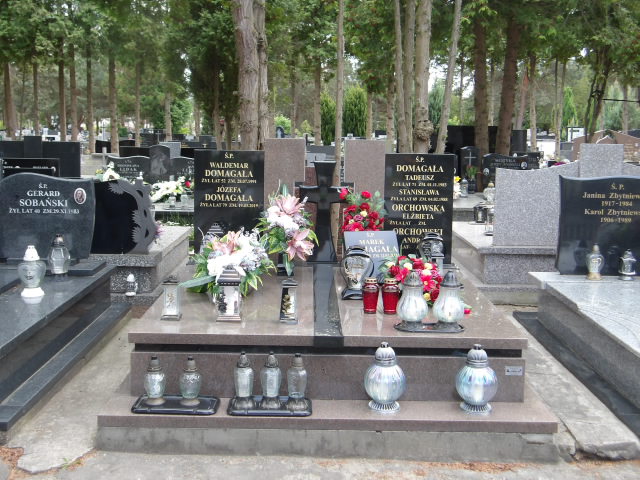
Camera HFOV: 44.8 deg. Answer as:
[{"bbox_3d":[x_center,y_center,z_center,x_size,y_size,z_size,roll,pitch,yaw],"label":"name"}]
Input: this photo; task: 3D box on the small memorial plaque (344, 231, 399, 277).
[{"bbox_3d":[0.326,0.113,4.812,0.335,0.327,0.050,1,-19,2],"label":"small memorial plaque"}]

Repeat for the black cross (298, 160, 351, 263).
[{"bbox_3d":[0.036,-0.190,5.332,0.361,0.689,0.110,1,9,-1],"label":"black cross"}]

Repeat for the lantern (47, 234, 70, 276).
[{"bbox_3d":[-1.856,0.101,5.508,0.164,0.276,0.164,1,9,-1],"label":"lantern"}]

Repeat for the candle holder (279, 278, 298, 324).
[{"bbox_3d":[-0.149,0.297,3.782,0.081,0.210,0.081,2,9,9],"label":"candle holder"}]

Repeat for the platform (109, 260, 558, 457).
[{"bbox_3d":[0.029,0.575,4.525,2.080,0.505,2.090,1,9,-1],"label":"platform"}]

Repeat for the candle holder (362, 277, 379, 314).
[{"bbox_3d":[0.264,0.286,3.995,0.083,0.179,0.083,1,9,-1],"label":"candle holder"}]

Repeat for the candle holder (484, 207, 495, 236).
[{"bbox_3d":[1.488,-0.163,6.798,0.090,0.245,0.090,1,9,-1],"label":"candle holder"}]

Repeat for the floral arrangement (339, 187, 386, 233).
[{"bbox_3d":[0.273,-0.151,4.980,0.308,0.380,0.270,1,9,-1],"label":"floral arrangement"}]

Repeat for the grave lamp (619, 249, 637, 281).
[{"bbox_3d":[2.197,0.176,5.510,0.128,0.206,0.128,1,9,-1],"label":"grave lamp"}]

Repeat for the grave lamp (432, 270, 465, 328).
[{"bbox_3d":[0.631,0.282,3.772,0.156,0.269,0.156,1,9,-1],"label":"grave lamp"}]

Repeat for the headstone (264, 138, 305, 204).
[{"bbox_3d":[-0.227,-0.261,5.279,0.279,0.838,0.090,1,9,-1],"label":"headstone"}]

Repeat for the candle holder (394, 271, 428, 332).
[{"bbox_3d":[0.451,0.280,3.742,0.155,0.276,0.155,1,9,-1],"label":"candle holder"}]

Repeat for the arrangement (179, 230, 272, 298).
[{"bbox_3d":[-0.541,0.115,4.590,0.555,0.359,0.400,1,9,-1],"label":"arrangement"}]

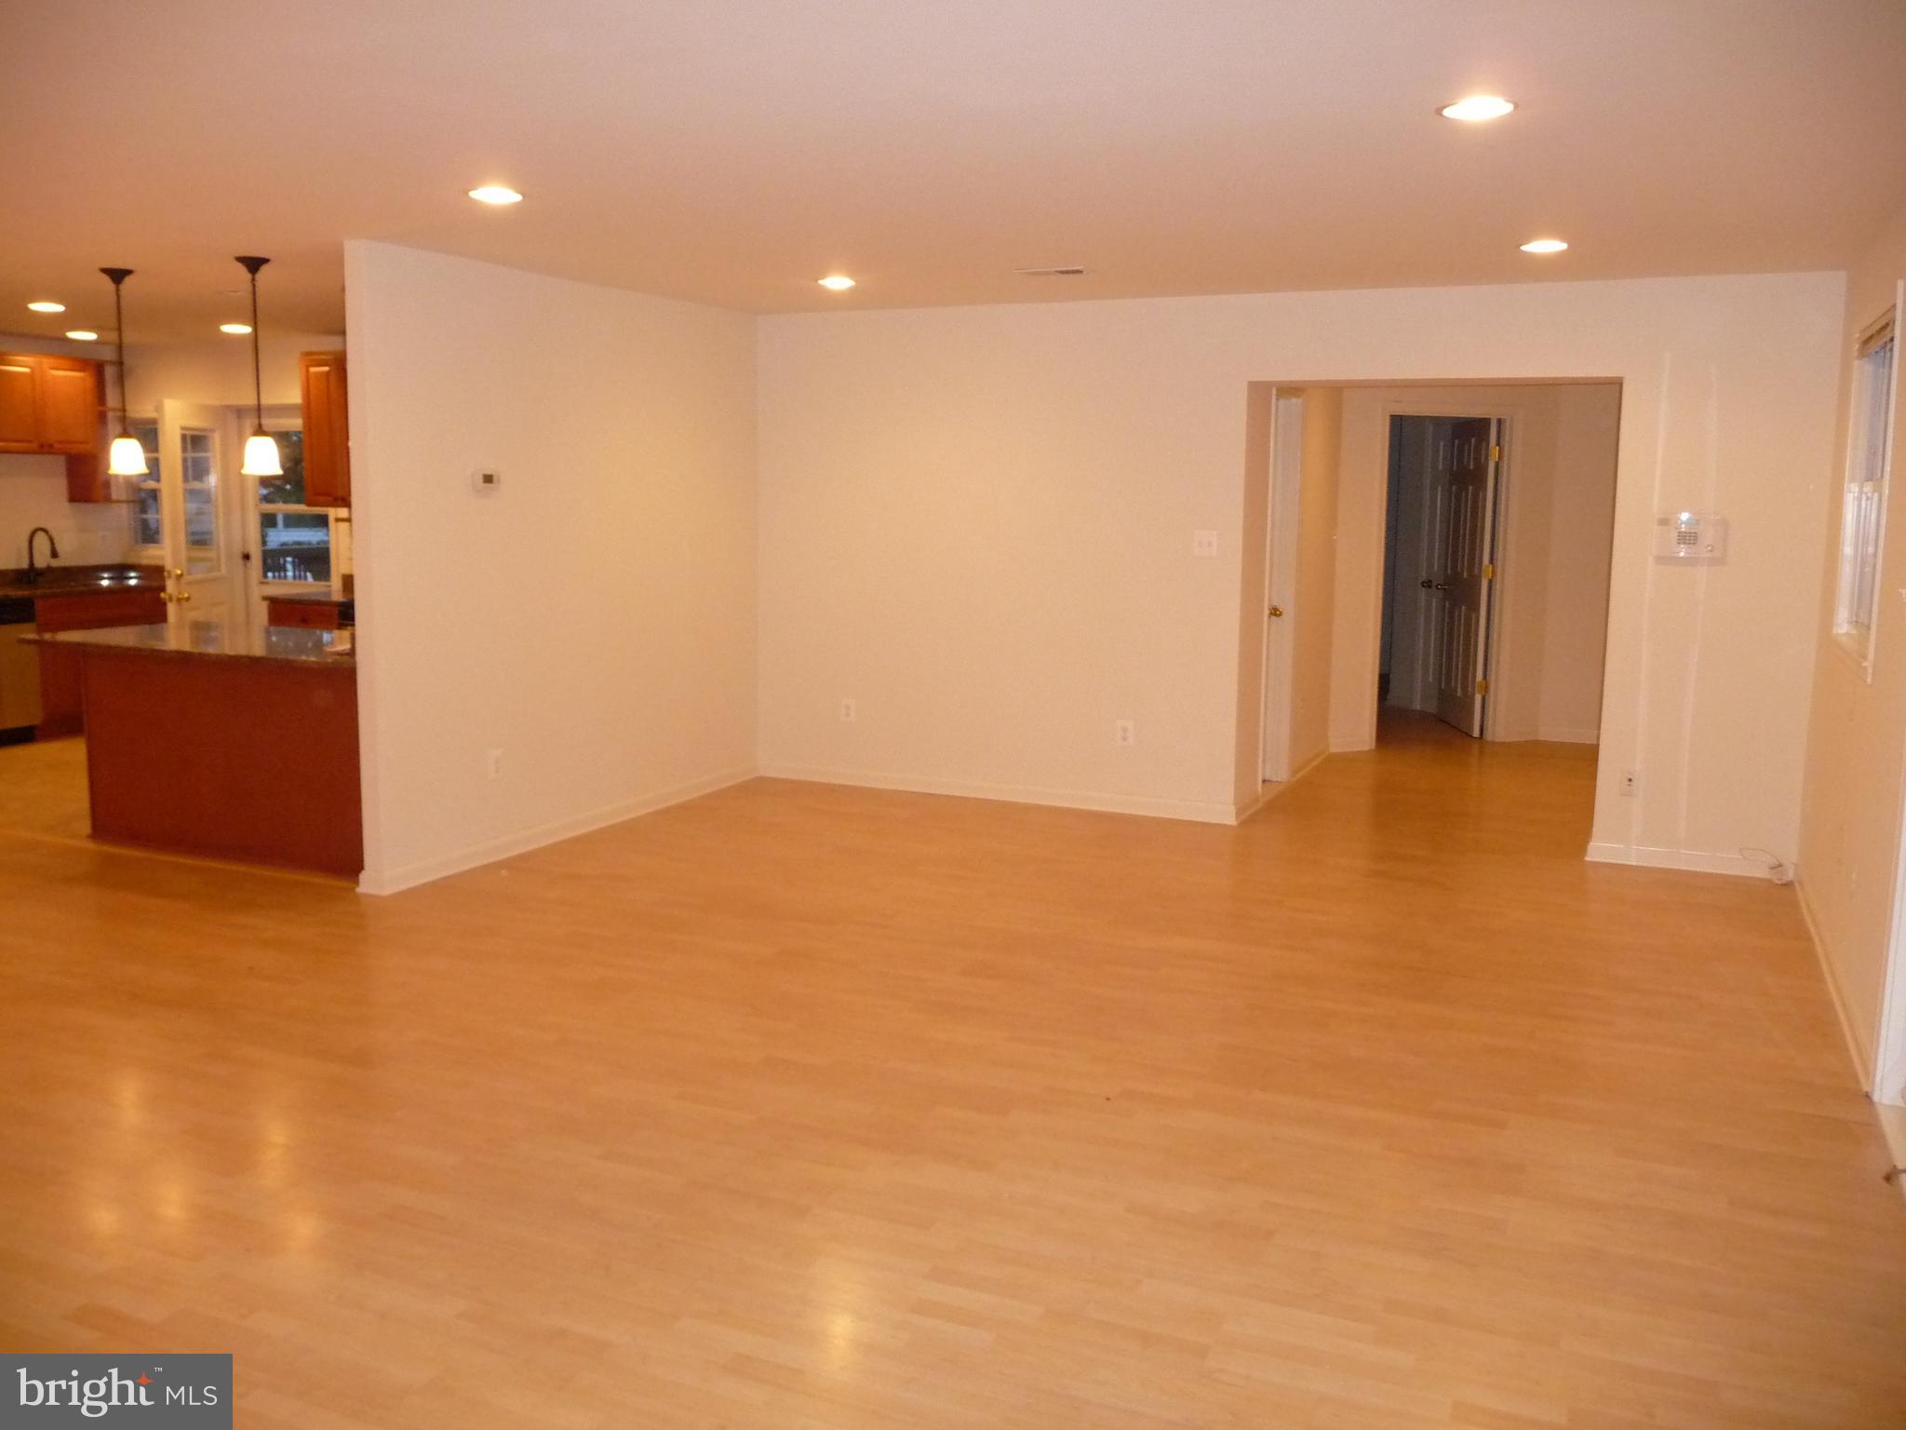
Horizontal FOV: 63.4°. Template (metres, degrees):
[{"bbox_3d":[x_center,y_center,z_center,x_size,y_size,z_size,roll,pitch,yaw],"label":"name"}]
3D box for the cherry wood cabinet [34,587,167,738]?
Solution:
[{"bbox_3d":[-5.532,-0.354,9.761,0.600,0.875,0.920,4,9,24],"label":"cherry wood cabinet"}]

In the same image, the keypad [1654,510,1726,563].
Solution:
[{"bbox_3d":[3.032,-0.737,6.335,0.265,0.185,0.040,4,9,24],"label":"keypad"}]

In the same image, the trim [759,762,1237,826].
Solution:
[{"bbox_3d":[0.146,0.385,7.831,2.620,0.090,0.018,4,9,24],"label":"trim"}]

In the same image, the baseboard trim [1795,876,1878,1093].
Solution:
[{"bbox_3d":[2.953,0.803,5.209,0.018,0.090,2.521,4,9,24],"label":"baseboard trim"}]

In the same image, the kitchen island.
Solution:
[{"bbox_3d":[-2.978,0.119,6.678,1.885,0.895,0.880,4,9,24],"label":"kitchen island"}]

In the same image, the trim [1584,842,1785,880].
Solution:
[{"bbox_3d":[3.107,0.611,6.511,0.795,0.090,0.018,4,9,24],"label":"trim"}]

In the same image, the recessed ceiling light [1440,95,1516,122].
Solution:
[{"bbox_3d":[1.200,-1.386,3.529,0.182,0.030,0.182,4,9,24],"label":"recessed ceiling light"}]

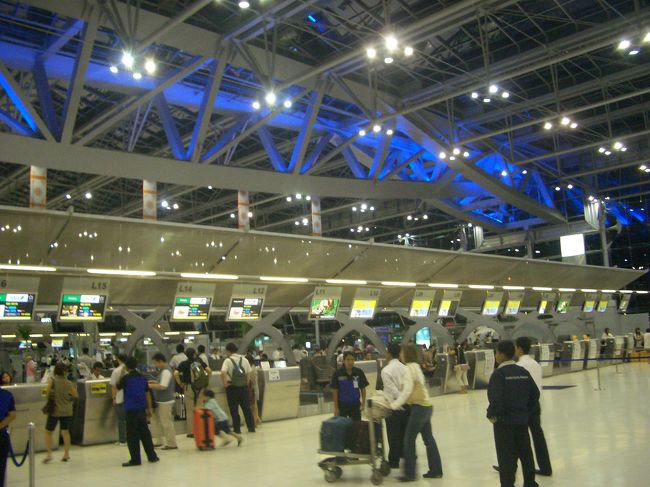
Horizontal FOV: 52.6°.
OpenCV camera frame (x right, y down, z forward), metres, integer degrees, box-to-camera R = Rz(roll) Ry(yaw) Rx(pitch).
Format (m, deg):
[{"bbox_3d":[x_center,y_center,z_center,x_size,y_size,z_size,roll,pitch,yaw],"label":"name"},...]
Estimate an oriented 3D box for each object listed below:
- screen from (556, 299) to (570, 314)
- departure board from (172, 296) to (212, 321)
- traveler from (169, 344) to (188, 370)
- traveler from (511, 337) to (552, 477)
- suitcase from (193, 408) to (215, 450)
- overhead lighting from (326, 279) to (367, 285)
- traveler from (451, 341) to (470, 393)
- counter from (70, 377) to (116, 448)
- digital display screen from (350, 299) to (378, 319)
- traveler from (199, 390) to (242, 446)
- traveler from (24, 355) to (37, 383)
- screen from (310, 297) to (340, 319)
[{"bbox_3d":[9.515,2.533,26.212,0.950,0.570,0.130,5,12,-43],"label":"screen"},{"bbox_3d":[-2.919,1.438,14.472,0.910,0.520,0.100,5,8,-43],"label":"departure board"},{"bbox_3d":[-3.220,3.054,14.538,0.500,1.720,0.380,2,-9,-28],"label":"traveler"},{"bbox_3d":[2.494,2.039,8.296,0.520,1.730,0.580,5,-11,-41],"label":"traveler"},{"bbox_3d":[-2.087,3.195,11.285,0.300,0.690,0.480,1,-10,-22],"label":"suitcase"},{"bbox_3d":[0.541,0.971,16.524,1.460,0.090,0.120,5,-11,-43],"label":"overhead lighting"},{"bbox_3d":[4.307,3.853,20.579,0.480,1.600,0.380,5,-12,-43],"label":"traveler"},{"bbox_3d":[-4.257,3.221,12.672,1.150,1.150,0.650,5,-11,-43],"label":"counter"},{"bbox_3d":[1.120,1.876,18.874,0.980,0.560,0.100,5,8,-43],"label":"digital display screen"},{"bbox_3d":[-1.806,3.025,11.427,0.620,1.000,0.400,1,-9,-22],"label":"traveler"},{"bbox_3d":[-10.713,4.921,23.871,0.480,1.660,0.340,-5,-9,10],"label":"traveler"},{"bbox_3d":[0.000,1.699,16.965,0.950,0.570,0.130,5,12,-43],"label":"screen"}]

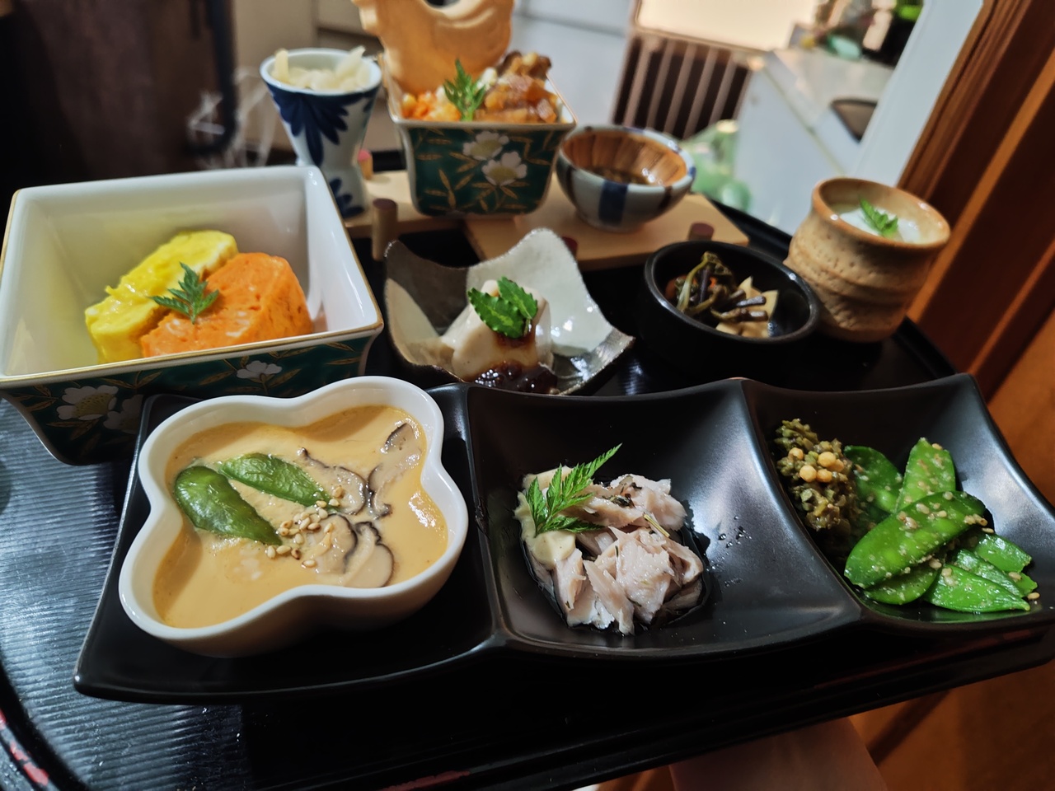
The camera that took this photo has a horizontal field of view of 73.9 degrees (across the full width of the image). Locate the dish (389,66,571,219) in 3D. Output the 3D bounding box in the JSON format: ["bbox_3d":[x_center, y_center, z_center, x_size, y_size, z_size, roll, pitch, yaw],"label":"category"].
[{"bbox_3d":[-0.032,-0.136,0.373,0.086,0.054,0.084,-4,45,-15],"label":"dish"}]

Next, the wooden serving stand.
[{"bbox_3d":[-0.004,-0.098,0.382,0.227,0.032,0.106,-11,47,-21],"label":"wooden serving stand"}]

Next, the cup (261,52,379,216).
[{"bbox_3d":[-0.096,-0.124,0.340,0.054,0.065,0.054,-6,45,-16],"label":"cup"}]

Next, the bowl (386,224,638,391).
[{"bbox_3d":[-0.011,-0.032,0.306,0.084,0.040,0.084,-7,46,-17],"label":"bowl"}]

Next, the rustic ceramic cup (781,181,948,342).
[{"bbox_3d":[0.173,-0.072,0.369,0.070,0.056,0.070,5,43,-5],"label":"rustic ceramic cup"}]

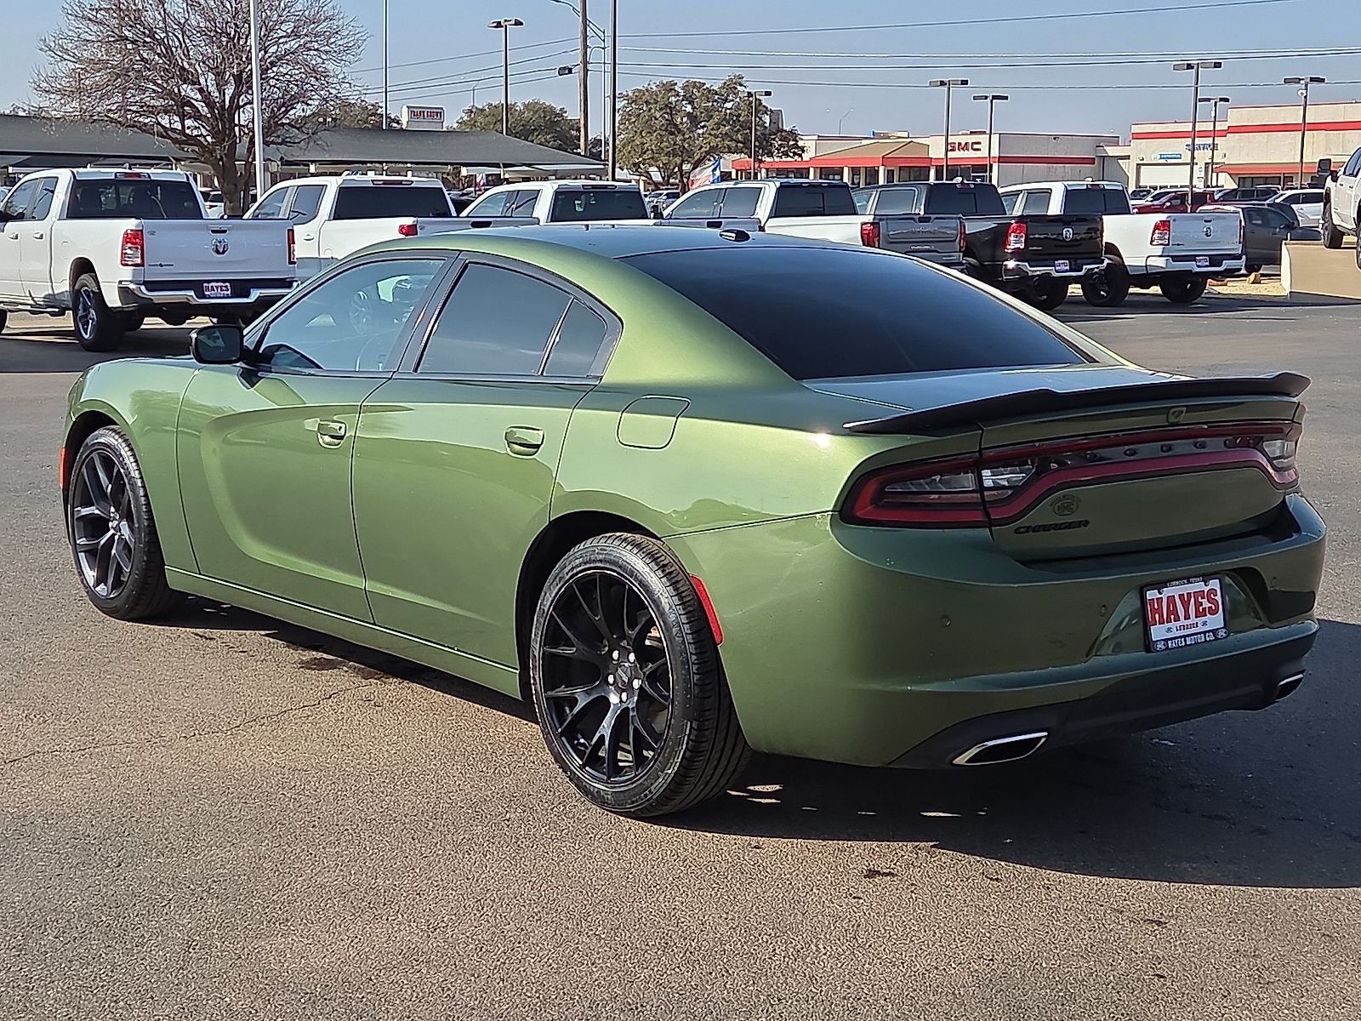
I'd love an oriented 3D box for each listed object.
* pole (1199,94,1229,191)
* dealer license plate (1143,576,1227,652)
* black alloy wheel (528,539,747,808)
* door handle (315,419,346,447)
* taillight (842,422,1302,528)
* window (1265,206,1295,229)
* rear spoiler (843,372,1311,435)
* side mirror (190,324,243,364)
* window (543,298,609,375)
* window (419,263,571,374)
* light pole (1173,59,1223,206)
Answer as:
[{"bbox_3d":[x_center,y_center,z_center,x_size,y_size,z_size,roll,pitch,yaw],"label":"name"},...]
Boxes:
[{"bbox_3d":[29.960,-19.339,115.588,1.750,8.000,0.450,1,8,0],"label":"pole"},{"bbox_3d":[1.205,0.244,4.853,0.312,0.160,0.020,-6,0,-39],"label":"dealer license plate"},{"bbox_3d":[-0.090,0.409,5.206,0.260,0.720,0.720,-6,11,-39],"label":"black alloy wheel"},{"bbox_3d":[-1.047,-0.231,6.119,0.055,0.080,0.185,2,6,-40],"label":"door handle"},{"bbox_3d":[1.085,-0.115,4.957,1.620,0.210,0.270,-6,11,-39],"label":"taillight"},{"bbox_3d":[14.507,-7.100,49.500,1.150,0.480,0.100,-6,11,-38],"label":"window"},{"bbox_3d":[1.082,-0.278,4.941,1.620,0.120,0.320,-6,11,-39],"label":"rear spoiler"},{"bbox_3d":[-1.480,-0.533,6.531,0.185,0.135,0.120,-6,11,-39],"label":"side mirror"},{"bbox_3d":[-0.267,-0.454,5.431,0.050,0.230,0.204,32,-13,-38],"label":"window"},{"bbox_3d":[-0.508,-0.527,5.742,0.050,0.359,0.588,32,-13,-38],"label":"window"},{"bbox_3d":[19.158,-13.395,76.474,1.750,6.600,0.420,7,10,35],"label":"light pole"}]

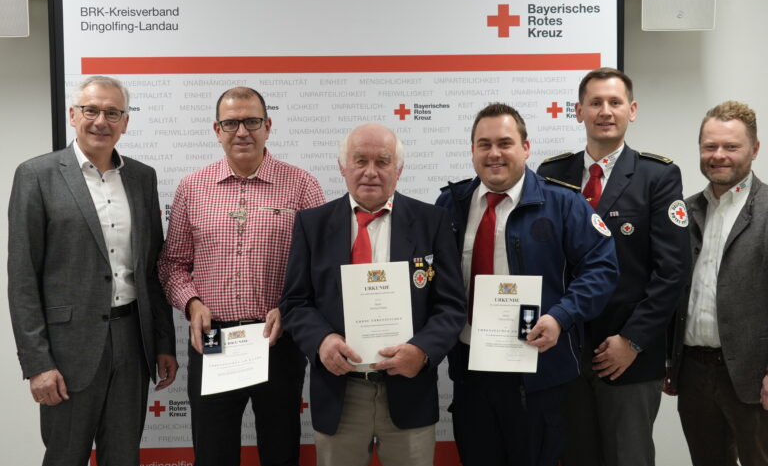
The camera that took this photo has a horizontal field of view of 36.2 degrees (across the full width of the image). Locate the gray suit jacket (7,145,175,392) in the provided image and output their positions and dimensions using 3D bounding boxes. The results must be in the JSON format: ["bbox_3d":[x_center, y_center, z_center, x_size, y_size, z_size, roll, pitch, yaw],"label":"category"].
[{"bbox_3d":[-0.950,0.105,3.820,0.550,0.780,0.330,-3,4,-35],"label":"gray suit jacket"}]

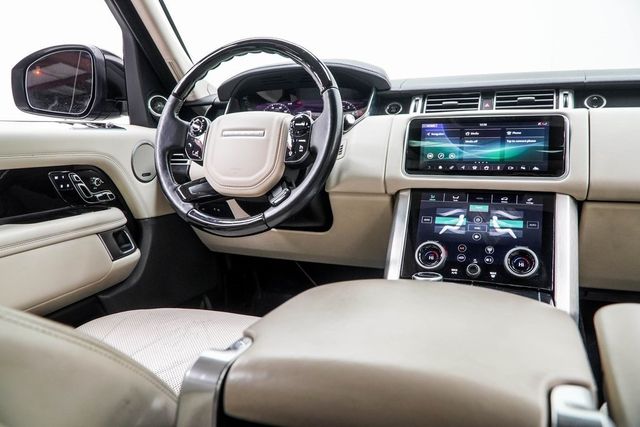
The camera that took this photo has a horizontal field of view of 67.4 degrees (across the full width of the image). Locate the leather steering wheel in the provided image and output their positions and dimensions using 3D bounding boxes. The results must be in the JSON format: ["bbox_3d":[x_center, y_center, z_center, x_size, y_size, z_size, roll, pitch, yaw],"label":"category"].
[{"bbox_3d":[-0.131,-0.142,0.904,0.382,0.382,0.100,2,-11,20],"label":"leather steering wheel"}]

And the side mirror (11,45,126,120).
[{"bbox_3d":[-0.601,-0.328,1.229,0.260,0.180,0.170,1,9,9],"label":"side mirror"}]

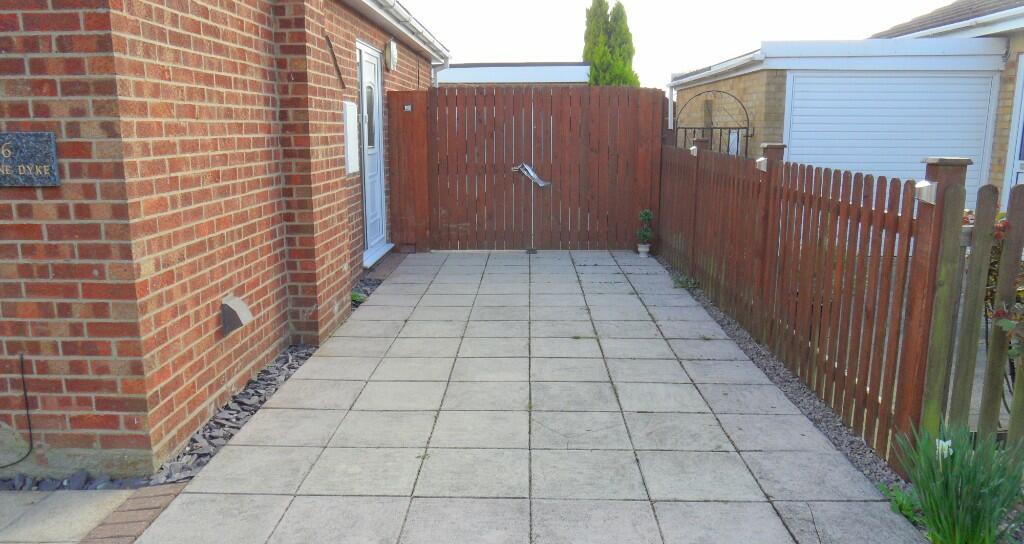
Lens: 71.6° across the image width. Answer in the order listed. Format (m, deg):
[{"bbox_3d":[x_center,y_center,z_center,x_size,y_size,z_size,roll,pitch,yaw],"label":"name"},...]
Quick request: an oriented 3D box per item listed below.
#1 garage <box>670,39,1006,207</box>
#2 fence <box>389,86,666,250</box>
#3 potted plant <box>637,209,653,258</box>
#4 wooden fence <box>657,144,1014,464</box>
[{"bbox_3d":[3.963,-1.807,10.144,2.546,2.329,5.092,0,12,1],"label":"garage"},{"bbox_3d":[0.161,-1.171,8.191,3.177,1.873,0.103,0,12,1],"label":"fence"},{"bbox_3d":[1.484,-0.442,7.957,0.176,0.543,0.176,0,12,1],"label":"potted plant"},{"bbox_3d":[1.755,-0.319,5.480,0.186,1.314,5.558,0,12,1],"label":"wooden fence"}]

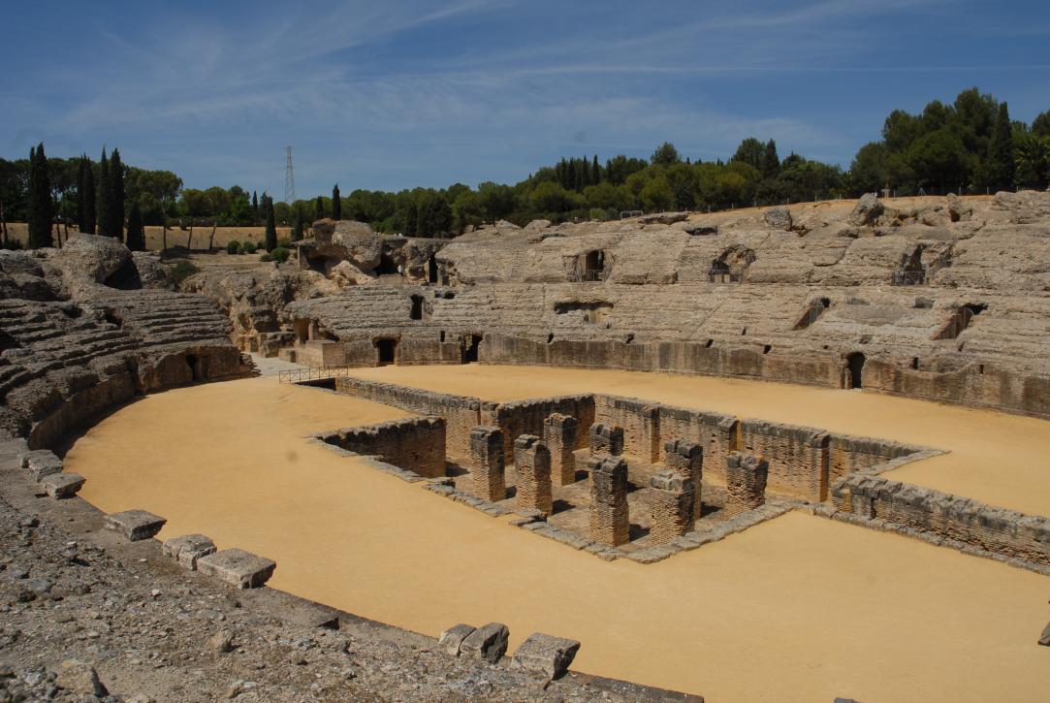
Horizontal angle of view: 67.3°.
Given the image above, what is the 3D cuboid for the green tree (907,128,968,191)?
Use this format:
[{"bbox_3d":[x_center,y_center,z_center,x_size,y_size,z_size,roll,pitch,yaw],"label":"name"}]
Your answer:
[{"bbox_3d":[49.280,-22.889,94.293,6.615,7.417,6.615,3,6,27],"label":"green tree"}]

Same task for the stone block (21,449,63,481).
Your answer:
[{"bbox_3d":[-12.969,3.050,21.116,0.837,0.327,1.662,-5,7,-36],"label":"stone block"}]

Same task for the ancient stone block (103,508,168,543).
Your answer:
[{"bbox_3d":[-8.037,3.571,16.269,1.218,0.266,0.708,4,8,38],"label":"ancient stone block"}]

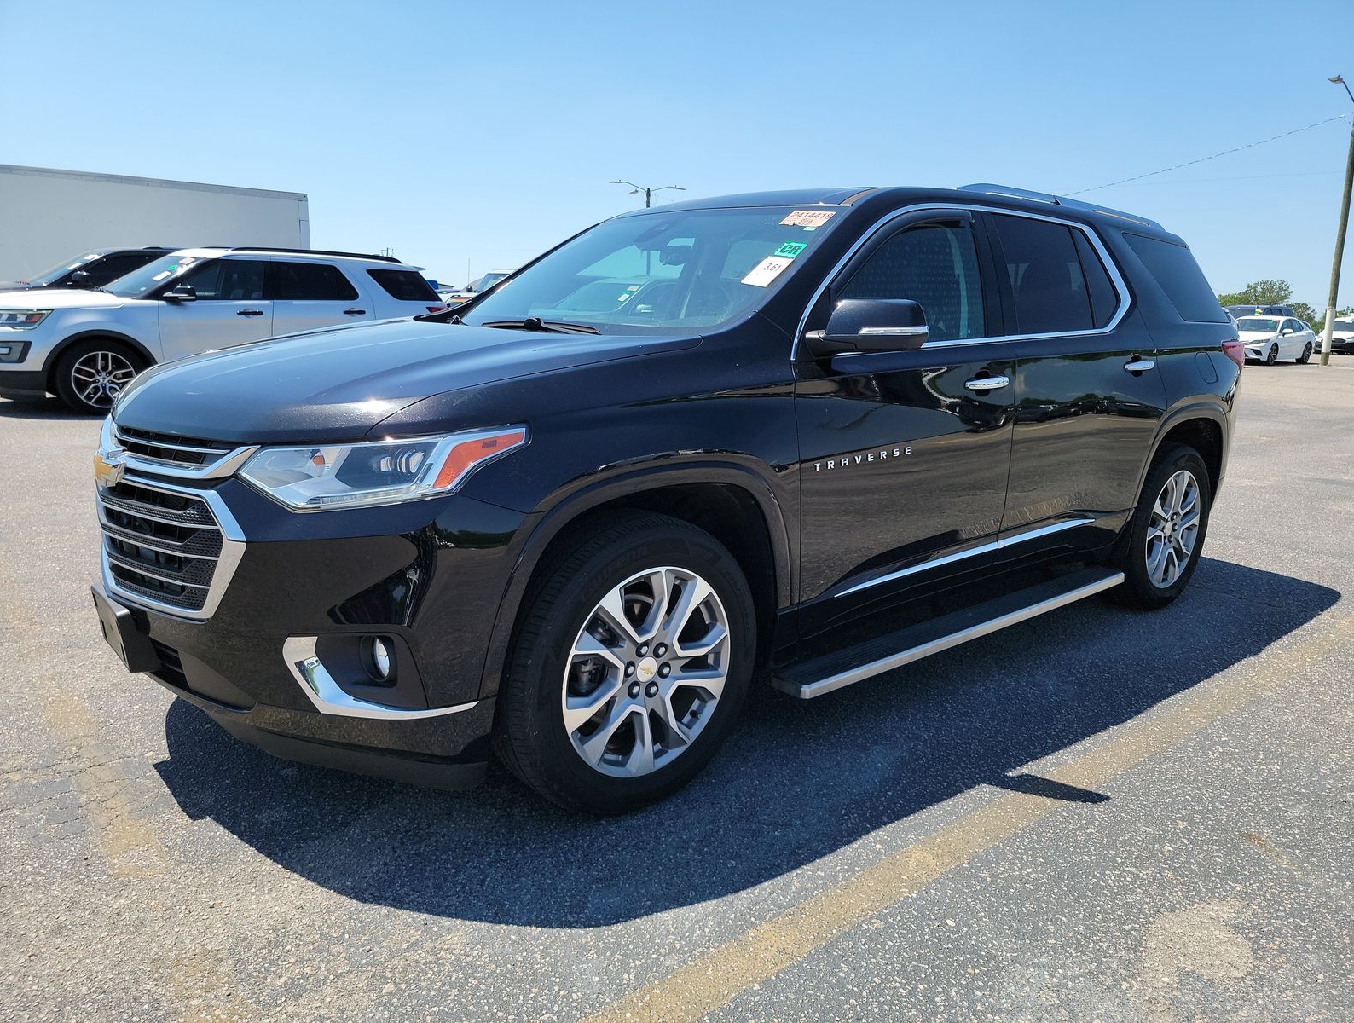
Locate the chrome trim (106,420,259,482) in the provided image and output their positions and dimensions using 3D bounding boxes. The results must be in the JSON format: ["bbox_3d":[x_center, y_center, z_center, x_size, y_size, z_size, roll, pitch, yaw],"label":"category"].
[{"bbox_3d":[-1.369,-0.180,2.438,0.190,0.120,1.300,-8,14,-40],"label":"chrome trim"}]

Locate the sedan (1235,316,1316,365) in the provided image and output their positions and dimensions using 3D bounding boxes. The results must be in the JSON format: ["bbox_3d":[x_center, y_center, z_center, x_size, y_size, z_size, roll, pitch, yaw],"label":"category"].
[{"bbox_3d":[18.620,-5.445,30.100,4.880,1.445,1.840,-8,14,-38],"label":"sedan"}]

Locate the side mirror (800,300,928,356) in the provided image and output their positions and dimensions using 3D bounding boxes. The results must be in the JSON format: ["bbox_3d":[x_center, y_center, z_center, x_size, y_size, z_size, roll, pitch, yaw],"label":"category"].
[{"bbox_3d":[0.520,-0.511,2.656,0.200,0.165,0.290,-8,14,-40],"label":"side mirror"}]

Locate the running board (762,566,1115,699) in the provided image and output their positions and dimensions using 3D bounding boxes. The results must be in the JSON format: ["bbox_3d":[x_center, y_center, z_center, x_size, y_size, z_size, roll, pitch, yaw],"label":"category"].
[{"bbox_3d":[1.049,0.392,3.367,1.980,0.060,0.165,-8,14,-40],"label":"running board"}]

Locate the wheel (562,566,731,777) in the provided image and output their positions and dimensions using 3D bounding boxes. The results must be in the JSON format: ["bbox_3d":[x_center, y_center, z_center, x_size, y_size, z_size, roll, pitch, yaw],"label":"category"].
[{"bbox_3d":[-0.118,0.396,2.476,0.545,0.545,0.190,-9,15,-41],"label":"wheel"}]

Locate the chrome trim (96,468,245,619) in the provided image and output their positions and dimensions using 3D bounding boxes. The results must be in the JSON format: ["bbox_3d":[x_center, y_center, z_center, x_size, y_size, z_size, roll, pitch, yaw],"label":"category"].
[{"bbox_3d":[-1.392,0.024,2.460,0.190,0.350,1.280,-8,14,-40],"label":"chrome trim"}]

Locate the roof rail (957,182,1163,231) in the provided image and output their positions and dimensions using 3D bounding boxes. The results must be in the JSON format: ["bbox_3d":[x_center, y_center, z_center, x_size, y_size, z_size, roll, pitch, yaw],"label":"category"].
[{"bbox_3d":[1.675,-1.271,4.016,1.770,0.075,0.065,-8,14,-40],"label":"roof rail"}]

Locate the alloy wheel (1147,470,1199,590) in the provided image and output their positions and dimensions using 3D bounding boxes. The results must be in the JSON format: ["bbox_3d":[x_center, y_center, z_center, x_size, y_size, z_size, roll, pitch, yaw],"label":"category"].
[{"bbox_3d":[2.234,0.069,4.424,0.545,0.545,0.190,-8,14,-40],"label":"alloy wheel"}]

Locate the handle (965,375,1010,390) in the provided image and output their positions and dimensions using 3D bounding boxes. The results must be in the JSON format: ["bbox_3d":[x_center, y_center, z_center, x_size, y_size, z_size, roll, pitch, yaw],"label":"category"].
[{"bbox_3d":[1.048,-0.431,3.187,0.235,0.045,0.055,-8,14,-40],"label":"handle"}]

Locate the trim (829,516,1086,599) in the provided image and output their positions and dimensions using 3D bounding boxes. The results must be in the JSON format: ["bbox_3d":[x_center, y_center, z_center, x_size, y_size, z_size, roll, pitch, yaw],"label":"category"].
[{"bbox_3d":[1.071,0.136,3.330,1.590,0.055,0.040,-11,16,-39],"label":"trim"}]

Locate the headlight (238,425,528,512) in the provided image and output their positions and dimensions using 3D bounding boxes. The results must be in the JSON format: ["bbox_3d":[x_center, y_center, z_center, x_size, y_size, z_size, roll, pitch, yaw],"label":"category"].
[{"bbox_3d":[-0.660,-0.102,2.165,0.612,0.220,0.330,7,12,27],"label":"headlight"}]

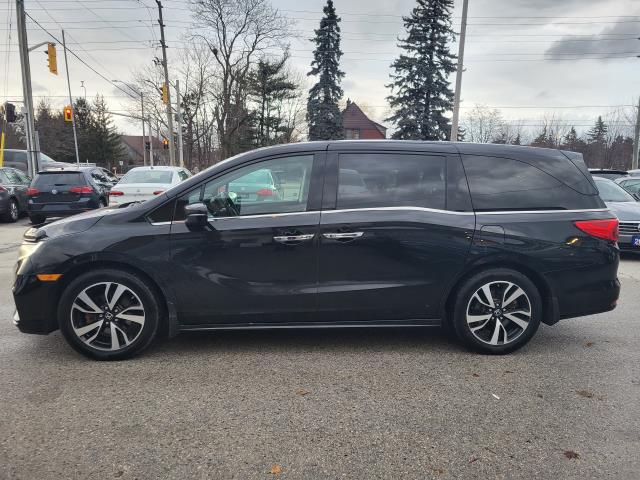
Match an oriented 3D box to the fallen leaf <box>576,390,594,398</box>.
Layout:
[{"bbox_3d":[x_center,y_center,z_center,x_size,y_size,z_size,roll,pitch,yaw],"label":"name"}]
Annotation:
[{"bbox_3d":[1.766,1.030,3.195,0.105,0.016,0.092,6,10,30],"label":"fallen leaf"}]

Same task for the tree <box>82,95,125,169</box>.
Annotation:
[{"bbox_3d":[-27.084,-13.038,60.757,5.200,10.358,5.200,1,8,0],"label":"tree"}]

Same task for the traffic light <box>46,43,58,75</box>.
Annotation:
[{"bbox_3d":[-10.184,-6.900,18.300,0.400,1.120,0.500,2,9,5],"label":"traffic light"}]

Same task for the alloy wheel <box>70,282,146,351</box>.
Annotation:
[{"bbox_3d":[-1.576,0.560,3.647,0.525,0.525,0.190,0,9,-5],"label":"alloy wheel"}]

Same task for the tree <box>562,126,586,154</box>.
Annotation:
[{"bbox_3d":[52.944,-18.189,100.000,4.500,10.400,4.500,1,9,0],"label":"tree"}]

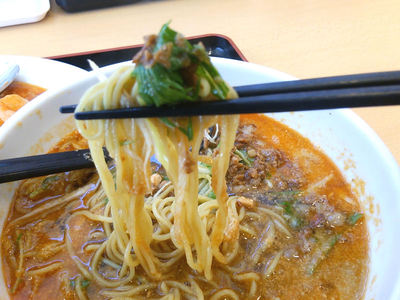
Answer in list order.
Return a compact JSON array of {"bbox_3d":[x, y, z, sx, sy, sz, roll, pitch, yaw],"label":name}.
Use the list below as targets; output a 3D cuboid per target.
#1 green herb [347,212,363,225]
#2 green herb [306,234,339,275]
[{"bbox_3d":[0.085,0.038,0.191,0.010,0.003,0.005,-22,49,-23],"label":"green herb"},{"bbox_3d":[0.062,0.053,0.175,0.009,0.004,0.026,34,52,29],"label":"green herb"}]

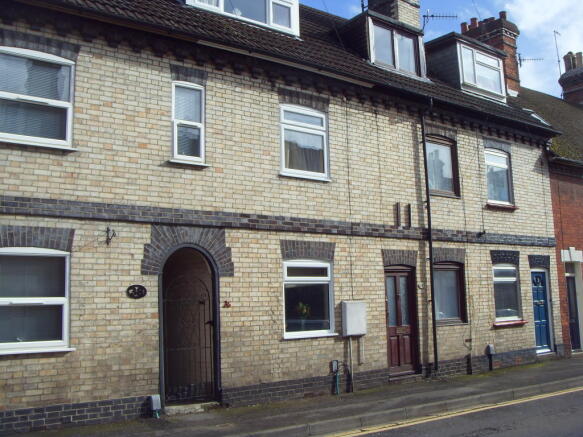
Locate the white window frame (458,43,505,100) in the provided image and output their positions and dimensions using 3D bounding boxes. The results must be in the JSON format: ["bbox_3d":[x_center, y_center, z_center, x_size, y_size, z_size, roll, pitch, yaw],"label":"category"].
[{"bbox_3d":[4.848,-3.692,16.732,1.780,1.200,0.120,4,-9,-38],"label":"white window frame"}]

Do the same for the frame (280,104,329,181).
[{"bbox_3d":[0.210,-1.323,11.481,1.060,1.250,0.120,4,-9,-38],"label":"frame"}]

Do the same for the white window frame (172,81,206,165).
[{"bbox_3d":[-1.581,-1.461,10.062,0.555,1.250,0.100,4,-9,-38],"label":"white window frame"}]

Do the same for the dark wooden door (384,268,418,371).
[{"bbox_3d":[2.061,1.944,12.538,0.820,1.970,0.090,4,-9,-38],"label":"dark wooden door"}]

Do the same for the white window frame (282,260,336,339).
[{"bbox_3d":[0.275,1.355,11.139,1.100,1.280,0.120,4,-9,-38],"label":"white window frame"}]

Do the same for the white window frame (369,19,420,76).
[{"bbox_3d":[2.362,-3.805,14.751,1.660,1.020,0.140,4,-9,-38],"label":"white window frame"}]

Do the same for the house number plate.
[{"bbox_3d":[-2.153,1.022,9.146,0.295,0.195,0.020,4,-9,-38],"label":"house number plate"}]

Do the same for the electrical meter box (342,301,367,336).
[{"bbox_3d":[1.123,1.773,11.577,0.450,0.570,0.160,4,-9,-38],"label":"electrical meter box"}]

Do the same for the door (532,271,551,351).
[{"bbox_3d":[5.915,2.176,15.587,0.700,1.870,0.080,4,-9,-38],"label":"door"}]

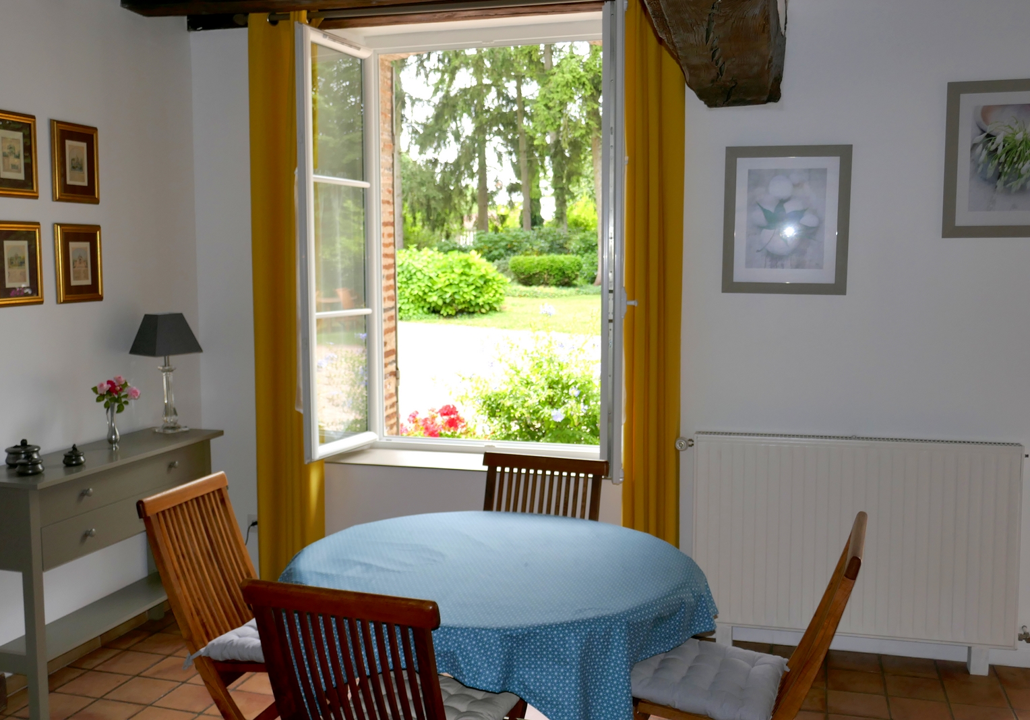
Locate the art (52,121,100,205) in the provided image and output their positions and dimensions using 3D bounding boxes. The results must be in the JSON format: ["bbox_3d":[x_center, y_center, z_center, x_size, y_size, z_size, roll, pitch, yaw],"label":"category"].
[{"bbox_3d":[-1.717,-0.768,3.870,0.021,0.304,0.236,2,6,16],"label":"art"}]

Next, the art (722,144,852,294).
[{"bbox_3d":[1.073,-0.551,3.914,0.479,0.580,0.022,2,6,16],"label":"art"}]

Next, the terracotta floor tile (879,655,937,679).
[{"bbox_3d":[1.538,1.201,3.854,0.201,0.012,0.201,1,5,16],"label":"terracotta floor tile"}]

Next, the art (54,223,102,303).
[{"bbox_3d":[-1.742,-0.385,3.959,0.023,0.309,0.237,1,5,16],"label":"art"}]

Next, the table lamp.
[{"bbox_3d":[-1.509,0.058,4.287,0.220,0.510,0.220,4,6,40],"label":"table lamp"}]

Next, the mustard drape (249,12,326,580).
[{"bbox_3d":[-1.025,-0.217,4.471,0.325,2.630,0.110,2,6,16],"label":"mustard drape"}]

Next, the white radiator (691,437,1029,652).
[{"bbox_3d":[1.322,0.693,3.904,1.209,0.769,0.092,1,5,16],"label":"white radiator"}]

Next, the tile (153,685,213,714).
[{"bbox_3d":[-1.171,1.227,3.580,0.198,0.012,0.193,2,6,16],"label":"tile"}]

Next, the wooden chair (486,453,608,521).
[{"bbox_3d":[0.021,0.808,3.320,0.465,0.877,0.590,2,6,18],"label":"wooden chair"}]

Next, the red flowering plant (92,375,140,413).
[{"bbox_3d":[-1.582,0.132,3.920,0.185,0.145,0.165,-2,6,-22],"label":"red flowering plant"}]

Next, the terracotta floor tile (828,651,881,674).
[{"bbox_3d":[1.335,1.194,3.920,0.199,0.012,0.196,2,6,16],"label":"terracotta floor tile"}]

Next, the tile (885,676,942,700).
[{"bbox_3d":[1.479,1.217,3.656,0.201,0.012,0.199,1,5,16],"label":"tile"}]

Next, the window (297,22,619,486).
[{"bbox_3d":[-0.167,-0.501,4.360,1.380,1.940,0.620,2,6,16],"label":"window"}]

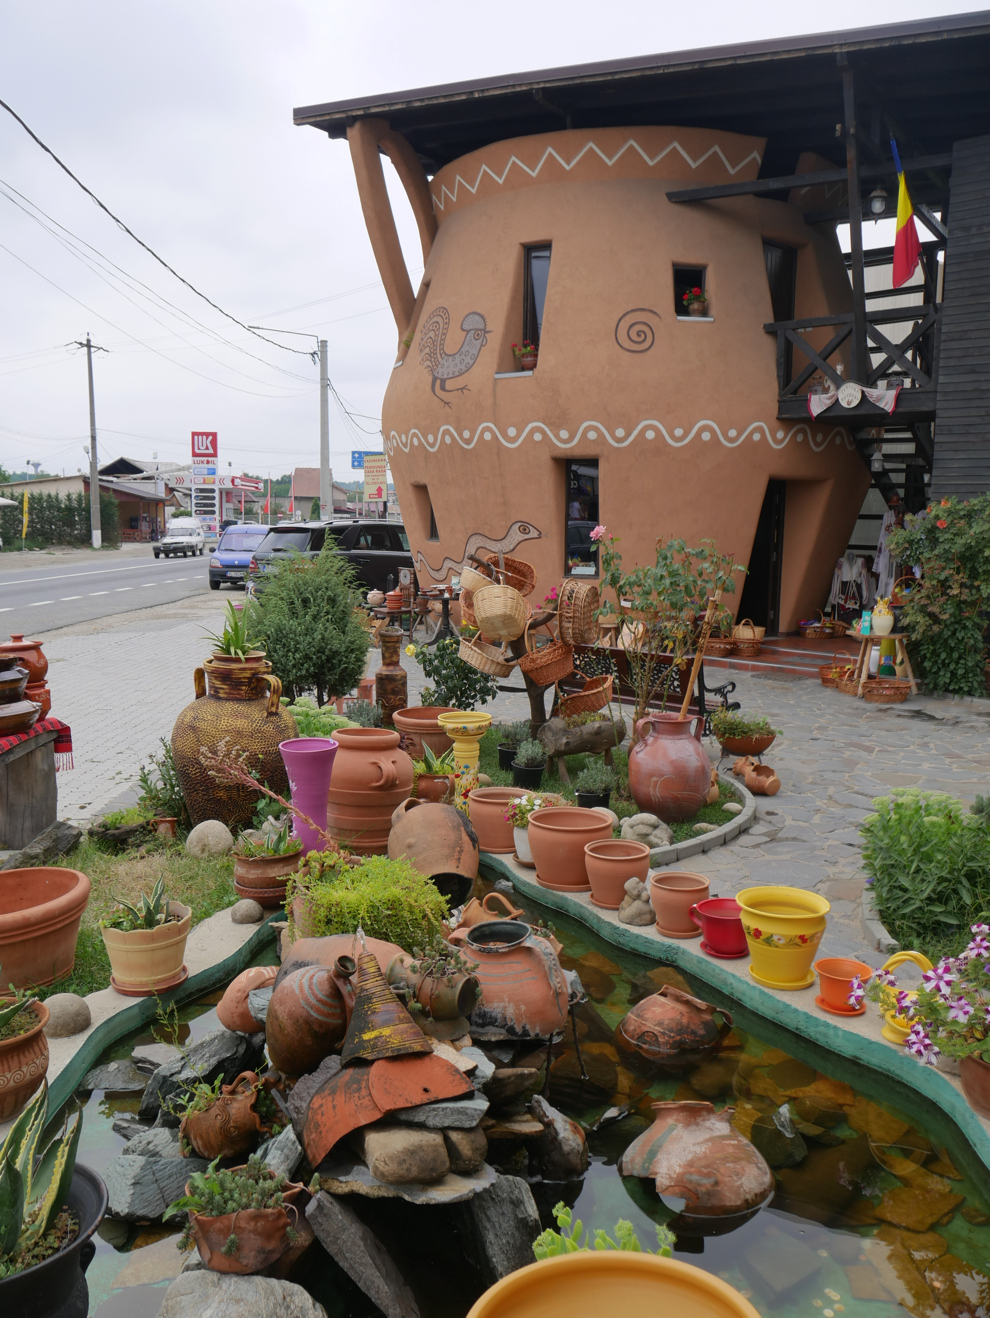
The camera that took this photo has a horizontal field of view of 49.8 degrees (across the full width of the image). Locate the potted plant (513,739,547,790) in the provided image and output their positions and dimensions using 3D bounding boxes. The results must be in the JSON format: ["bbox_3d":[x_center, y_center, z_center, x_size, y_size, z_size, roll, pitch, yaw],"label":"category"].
[{"bbox_3d":[0.215,0.648,6.605,0.215,0.299,0.215,1,7,2],"label":"potted plant"}]

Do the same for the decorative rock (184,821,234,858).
[{"bbox_3d":[-1.375,0.865,5.155,0.226,0.170,0.205,0,7,0],"label":"decorative rock"}]

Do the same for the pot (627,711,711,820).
[{"bbox_3d":[0.977,0.600,5.950,0.460,0.590,0.450,1,7,6],"label":"pot"}]

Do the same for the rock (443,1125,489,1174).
[{"bbox_3d":[-0.071,1.251,2.720,0.120,0.125,0.140,-2,8,-17],"label":"rock"}]

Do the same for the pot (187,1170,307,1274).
[{"bbox_3d":[-0.554,1.247,2.362,0.250,0.165,0.200,-2,7,0],"label":"pot"}]

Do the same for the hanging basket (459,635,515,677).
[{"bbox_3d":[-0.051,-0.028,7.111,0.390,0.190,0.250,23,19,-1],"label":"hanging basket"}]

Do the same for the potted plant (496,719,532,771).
[{"bbox_3d":[0.124,0.552,6.924,0.225,0.318,0.225,0,7,0],"label":"potted plant"}]

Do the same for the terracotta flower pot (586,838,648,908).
[{"bbox_3d":[0.535,0.947,4.689,0.286,0.240,0.286,1,7,0],"label":"terracotta flower pot"}]

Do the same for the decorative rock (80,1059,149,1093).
[{"bbox_3d":[-1.167,1.279,3.268,0.205,0.070,0.140,0,7,0],"label":"decorative rock"}]

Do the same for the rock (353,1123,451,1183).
[{"bbox_3d":[-0.236,1.250,2.690,0.235,0.140,0.170,-1,7,-6],"label":"rock"}]

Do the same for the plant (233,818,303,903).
[{"bbox_3d":[-0.991,0.877,4.665,0.303,0.330,0.303,0,7,0],"label":"plant"}]

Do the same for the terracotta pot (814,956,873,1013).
[{"bbox_3d":[1.202,1.129,3.685,0.192,0.135,0.192,3,7,19],"label":"terracotta pot"}]

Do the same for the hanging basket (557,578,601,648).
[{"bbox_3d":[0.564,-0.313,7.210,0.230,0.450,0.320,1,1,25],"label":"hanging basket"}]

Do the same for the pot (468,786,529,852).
[{"bbox_3d":[0.034,0.825,5.494,0.335,0.280,0.335,1,7,0],"label":"pot"}]

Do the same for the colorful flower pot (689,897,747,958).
[{"bbox_3d":[0.886,1.050,4.149,0.250,0.172,0.225,1,7,0],"label":"colorful flower pot"}]

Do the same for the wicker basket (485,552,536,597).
[{"bbox_3d":[0.109,-0.575,7.289,0.340,0.250,0.250,21,13,8],"label":"wicker basket"}]

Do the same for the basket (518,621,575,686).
[{"bbox_3d":[0.352,-0.048,7.600,0.430,0.460,0.310,-8,9,42],"label":"basket"}]

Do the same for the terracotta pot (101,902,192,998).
[{"bbox_3d":[-1.231,1.030,3.788,0.303,0.233,0.303,0,7,0],"label":"terracotta pot"}]

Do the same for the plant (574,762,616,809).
[{"bbox_3d":[0.584,0.742,6.265,0.250,0.270,0.240,1,7,0],"label":"plant"}]

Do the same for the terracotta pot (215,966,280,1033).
[{"bbox_3d":[-0.795,1.135,3.580,0.275,0.215,0.215,-23,-13,-38],"label":"terracotta pot"}]

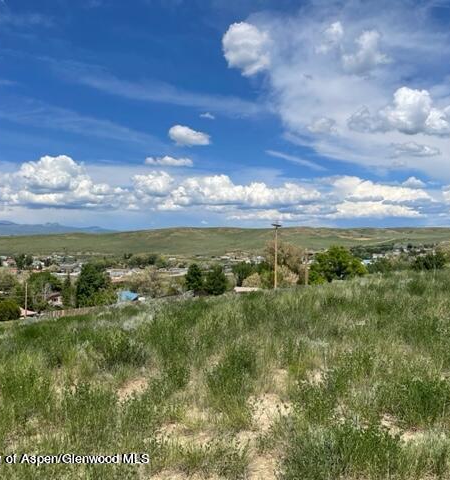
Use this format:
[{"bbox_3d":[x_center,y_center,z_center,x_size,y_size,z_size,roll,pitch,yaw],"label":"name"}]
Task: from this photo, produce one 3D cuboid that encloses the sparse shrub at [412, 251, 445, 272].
[{"bbox_3d":[26.247,2.644,62.000,4.385,2.580,3.947,1,1,0],"label":"sparse shrub"}]

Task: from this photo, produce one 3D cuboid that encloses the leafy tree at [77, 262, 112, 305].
[{"bbox_3d":[-32.827,11.234,120.000,8.987,11.234,8.088,1,1,0],"label":"leafy tree"}]

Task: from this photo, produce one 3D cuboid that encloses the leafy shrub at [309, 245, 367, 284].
[{"bbox_3d":[17.709,3.901,75.000,9.049,6.397,8.144,1,1,0],"label":"leafy shrub"}]

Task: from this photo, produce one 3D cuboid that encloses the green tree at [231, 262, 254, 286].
[{"bbox_3d":[3.823,7.536,105.000,4.805,5.242,4.325,1,1,0],"label":"green tree"}]

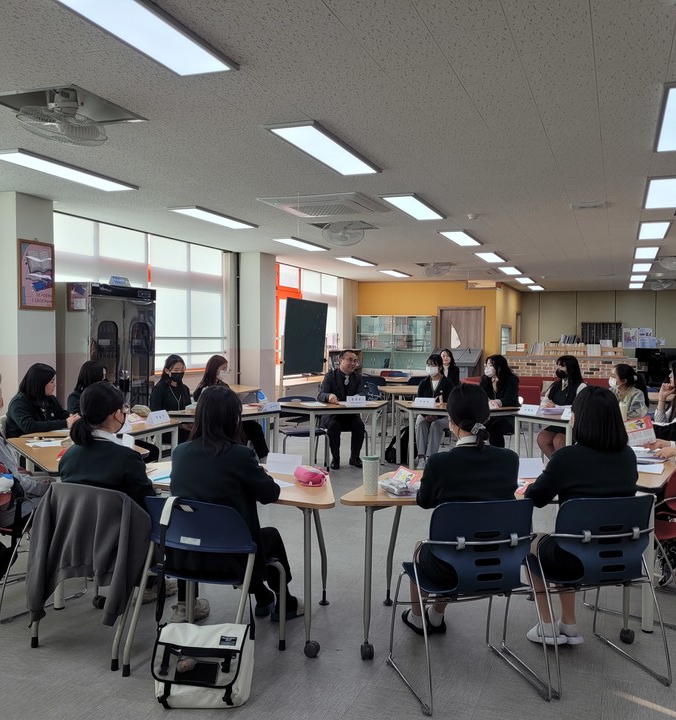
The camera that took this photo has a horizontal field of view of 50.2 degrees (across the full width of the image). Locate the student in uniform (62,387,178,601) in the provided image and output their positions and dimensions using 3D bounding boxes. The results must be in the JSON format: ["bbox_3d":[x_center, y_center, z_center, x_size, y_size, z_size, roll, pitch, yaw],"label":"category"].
[{"bbox_3d":[-1.005,0.696,3.512,0.480,1.200,0.700,1,2,27],"label":"student in uniform"}]

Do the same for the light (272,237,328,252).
[{"bbox_3d":[-0.470,-1.513,9.416,0.320,0.060,1.280,1,2,21],"label":"light"}]

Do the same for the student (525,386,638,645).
[{"bbox_3d":[1.050,0.722,3.272,0.490,1.200,0.630,0,2,-14],"label":"student"}]

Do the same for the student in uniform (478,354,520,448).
[{"bbox_3d":[1.821,0.581,8.107,0.480,1.250,0.760,1,2,24],"label":"student in uniform"}]

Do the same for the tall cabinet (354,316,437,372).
[{"bbox_3d":[1.252,0.028,15.561,1.662,1.930,0.400,1,2,21],"label":"tall cabinet"}]

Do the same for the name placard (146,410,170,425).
[{"bbox_3d":[-1.538,0.479,6.097,0.095,0.090,0.280,2,2,21],"label":"name placard"}]

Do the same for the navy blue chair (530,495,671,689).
[{"bbox_3d":[1.064,0.931,3.143,0.530,0.790,0.550,0,2,-14],"label":"navy blue chair"}]

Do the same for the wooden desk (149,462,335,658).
[{"bbox_3d":[-0.514,0.960,3.799,1.460,0.700,0.800,1,2,26],"label":"wooden desk"}]

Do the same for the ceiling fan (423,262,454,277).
[{"bbox_3d":[1.671,-1.515,12.109,0.460,0.280,0.460,1,2,21],"label":"ceiling fan"}]

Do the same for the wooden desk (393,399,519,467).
[{"bbox_3d":[1.203,0.843,7.489,1.400,0.710,0.680,1,2,18],"label":"wooden desk"}]

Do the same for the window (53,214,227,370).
[{"bbox_3d":[-2.249,-0.676,8.698,0.120,1.640,3.450,1,2,21],"label":"window"}]

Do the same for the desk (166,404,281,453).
[{"bbox_3d":[-1.101,0.869,7.371,0.640,0.700,1.450,1,2,42],"label":"desk"}]

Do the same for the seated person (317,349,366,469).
[{"bbox_3d":[0.040,0.528,8.302,0.540,1.320,0.750,0,2,-19],"label":"seated person"}]

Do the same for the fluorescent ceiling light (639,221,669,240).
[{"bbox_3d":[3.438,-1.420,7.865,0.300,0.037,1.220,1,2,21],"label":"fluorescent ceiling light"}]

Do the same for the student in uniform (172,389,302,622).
[{"bbox_3d":[-0.466,0.712,3.398,0.500,1.210,0.760,1,2,24],"label":"student in uniform"}]

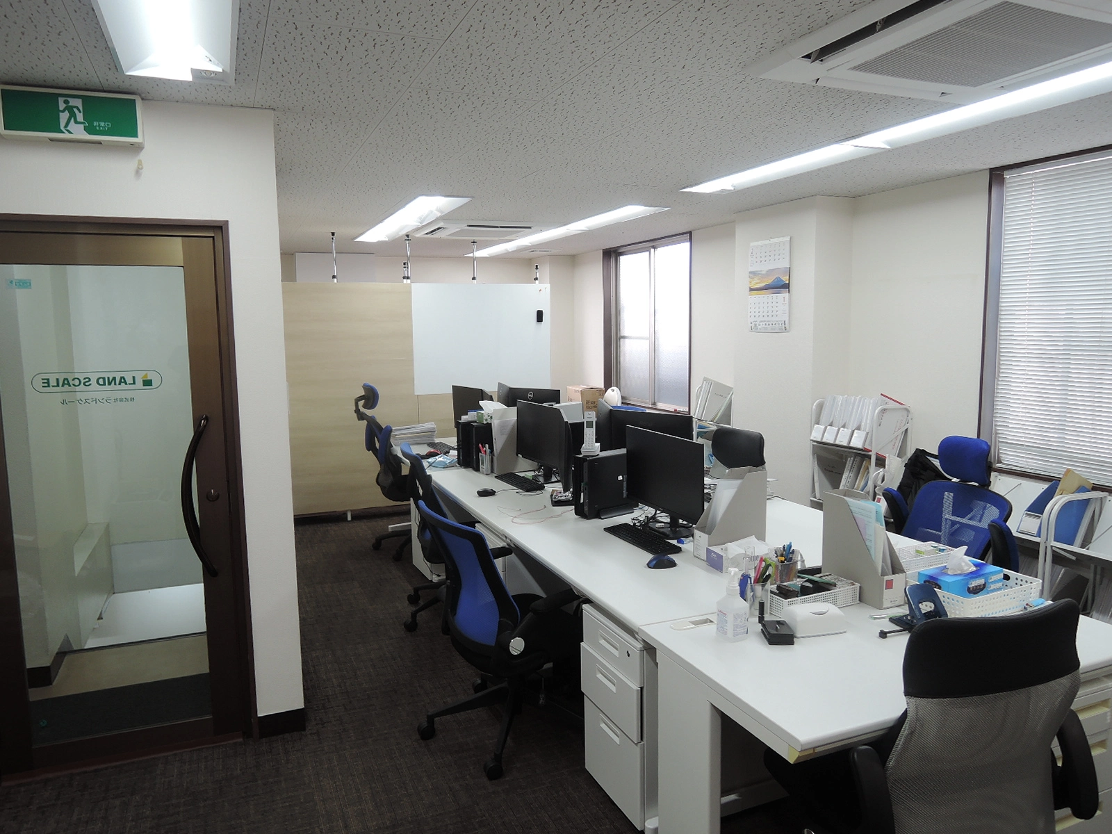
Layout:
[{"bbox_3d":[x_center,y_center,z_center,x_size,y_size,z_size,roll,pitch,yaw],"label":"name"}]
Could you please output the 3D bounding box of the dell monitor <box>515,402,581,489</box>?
[{"bbox_3d":[-0.051,0.151,4.351,0.190,0.440,0.540,-4,8,-28],"label":"dell monitor"}]

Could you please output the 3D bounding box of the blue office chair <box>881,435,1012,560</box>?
[{"bbox_3d":[1.643,0.624,3.309,0.650,1.070,0.650,-3,7,-20],"label":"blue office chair"}]

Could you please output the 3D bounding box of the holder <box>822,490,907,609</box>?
[{"bbox_3d":[0.976,0.410,2.453,0.098,0.316,0.265,-4,7,-23],"label":"holder"}]

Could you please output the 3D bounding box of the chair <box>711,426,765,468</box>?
[{"bbox_3d":[0.877,0.575,4.492,0.620,0.980,0.610,-4,8,-29],"label":"chair"}]

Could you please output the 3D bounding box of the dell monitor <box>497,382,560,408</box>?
[{"bbox_3d":[-0.176,0.005,5.670,0.540,0.430,0.190,5,9,39],"label":"dell monitor"}]

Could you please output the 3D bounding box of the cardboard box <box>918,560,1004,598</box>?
[{"bbox_3d":[1.234,0.521,2.363,0.242,0.085,0.110,-4,8,-28],"label":"cardboard box"}]

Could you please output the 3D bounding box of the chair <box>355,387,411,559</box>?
[{"bbox_3d":[-1.043,0.351,5.481,0.700,1.210,0.640,-3,7,-23],"label":"chair"}]

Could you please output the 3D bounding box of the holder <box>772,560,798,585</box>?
[{"bbox_3d":[0.740,0.515,2.487,0.080,0.105,0.080,-4,7,-23],"label":"holder"}]

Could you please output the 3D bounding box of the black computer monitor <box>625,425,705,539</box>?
[{"bbox_3d":[0.498,0.272,3.220,0.180,0.416,0.550,-4,8,-26],"label":"black computer monitor"}]

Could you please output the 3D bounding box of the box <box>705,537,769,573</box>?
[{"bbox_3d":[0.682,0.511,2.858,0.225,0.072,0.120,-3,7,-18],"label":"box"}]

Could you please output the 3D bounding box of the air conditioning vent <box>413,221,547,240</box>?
[{"bbox_3d":[-0.568,-1.495,6.236,0.950,0.050,0.950,-3,7,-23],"label":"air conditioning vent"}]

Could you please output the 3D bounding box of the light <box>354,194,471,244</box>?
[{"bbox_3d":[-1.148,-1.479,5.766,0.295,0.080,2.540,-4,7,-23],"label":"light"}]

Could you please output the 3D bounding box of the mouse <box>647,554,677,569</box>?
[{"bbox_3d":[0.390,0.533,2.832,0.105,0.040,0.066,-4,8,-26],"label":"mouse"}]

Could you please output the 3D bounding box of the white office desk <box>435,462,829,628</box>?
[{"bbox_3d":[0.401,0.791,3.842,1.480,0.712,2.680,-3,7,-23],"label":"white office desk"}]

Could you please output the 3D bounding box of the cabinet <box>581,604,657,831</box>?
[{"bbox_3d":[0.428,0.944,2.566,0.570,0.605,0.397,-4,7,-23],"label":"cabinet"}]

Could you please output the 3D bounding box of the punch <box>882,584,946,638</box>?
[{"bbox_3d":[0.997,0.544,2.196,0.225,0.110,0.120,-3,7,-16],"label":"punch"}]

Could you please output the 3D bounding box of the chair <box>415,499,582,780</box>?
[{"bbox_3d":[-0.184,0.773,2.954,0.670,0.900,0.650,-5,8,-30],"label":"chair"}]

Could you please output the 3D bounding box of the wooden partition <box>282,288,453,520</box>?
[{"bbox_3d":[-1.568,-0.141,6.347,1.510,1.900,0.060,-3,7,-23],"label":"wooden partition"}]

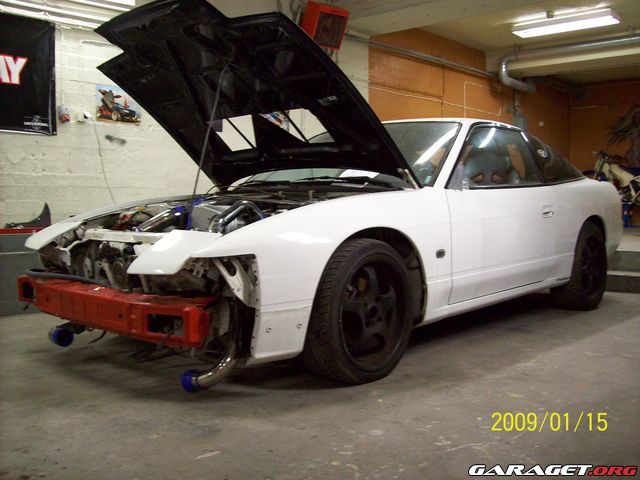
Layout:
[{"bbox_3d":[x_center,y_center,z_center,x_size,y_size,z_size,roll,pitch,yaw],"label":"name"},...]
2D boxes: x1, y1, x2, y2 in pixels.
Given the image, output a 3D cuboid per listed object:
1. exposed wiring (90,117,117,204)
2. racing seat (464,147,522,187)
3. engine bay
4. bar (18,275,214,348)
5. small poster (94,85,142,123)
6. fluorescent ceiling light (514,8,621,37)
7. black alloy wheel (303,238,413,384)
[{"bbox_3d":[-1.792,-0.667,5.574,0.050,0.750,0.240,4,5,42],"label":"exposed wiring"},{"bbox_3d":[0.907,-0.148,4.136,0.530,0.870,0.660,4,5,42],"label":"racing seat"},{"bbox_3d":[-0.500,-0.036,3.148,1.360,0.430,1.130,4,5,42],"label":"engine bay"},{"bbox_3d":[-0.898,0.276,2.791,1.370,0.140,0.140,4,5,42],"label":"bar"},{"bbox_3d":[-1.718,-1.159,5.675,0.010,0.302,0.425,4,5,42],"label":"small poster"},{"bbox_3d":[3.018,-2.664,8.210,1.220,0.090,0.320,4,5,42],"label":"fluorescent ceiling light"},{"bbox_3d":[0.149,0.288,2.788,0.215,0.605,0.605,4,5,38],"label":"black alloy wheel"}]

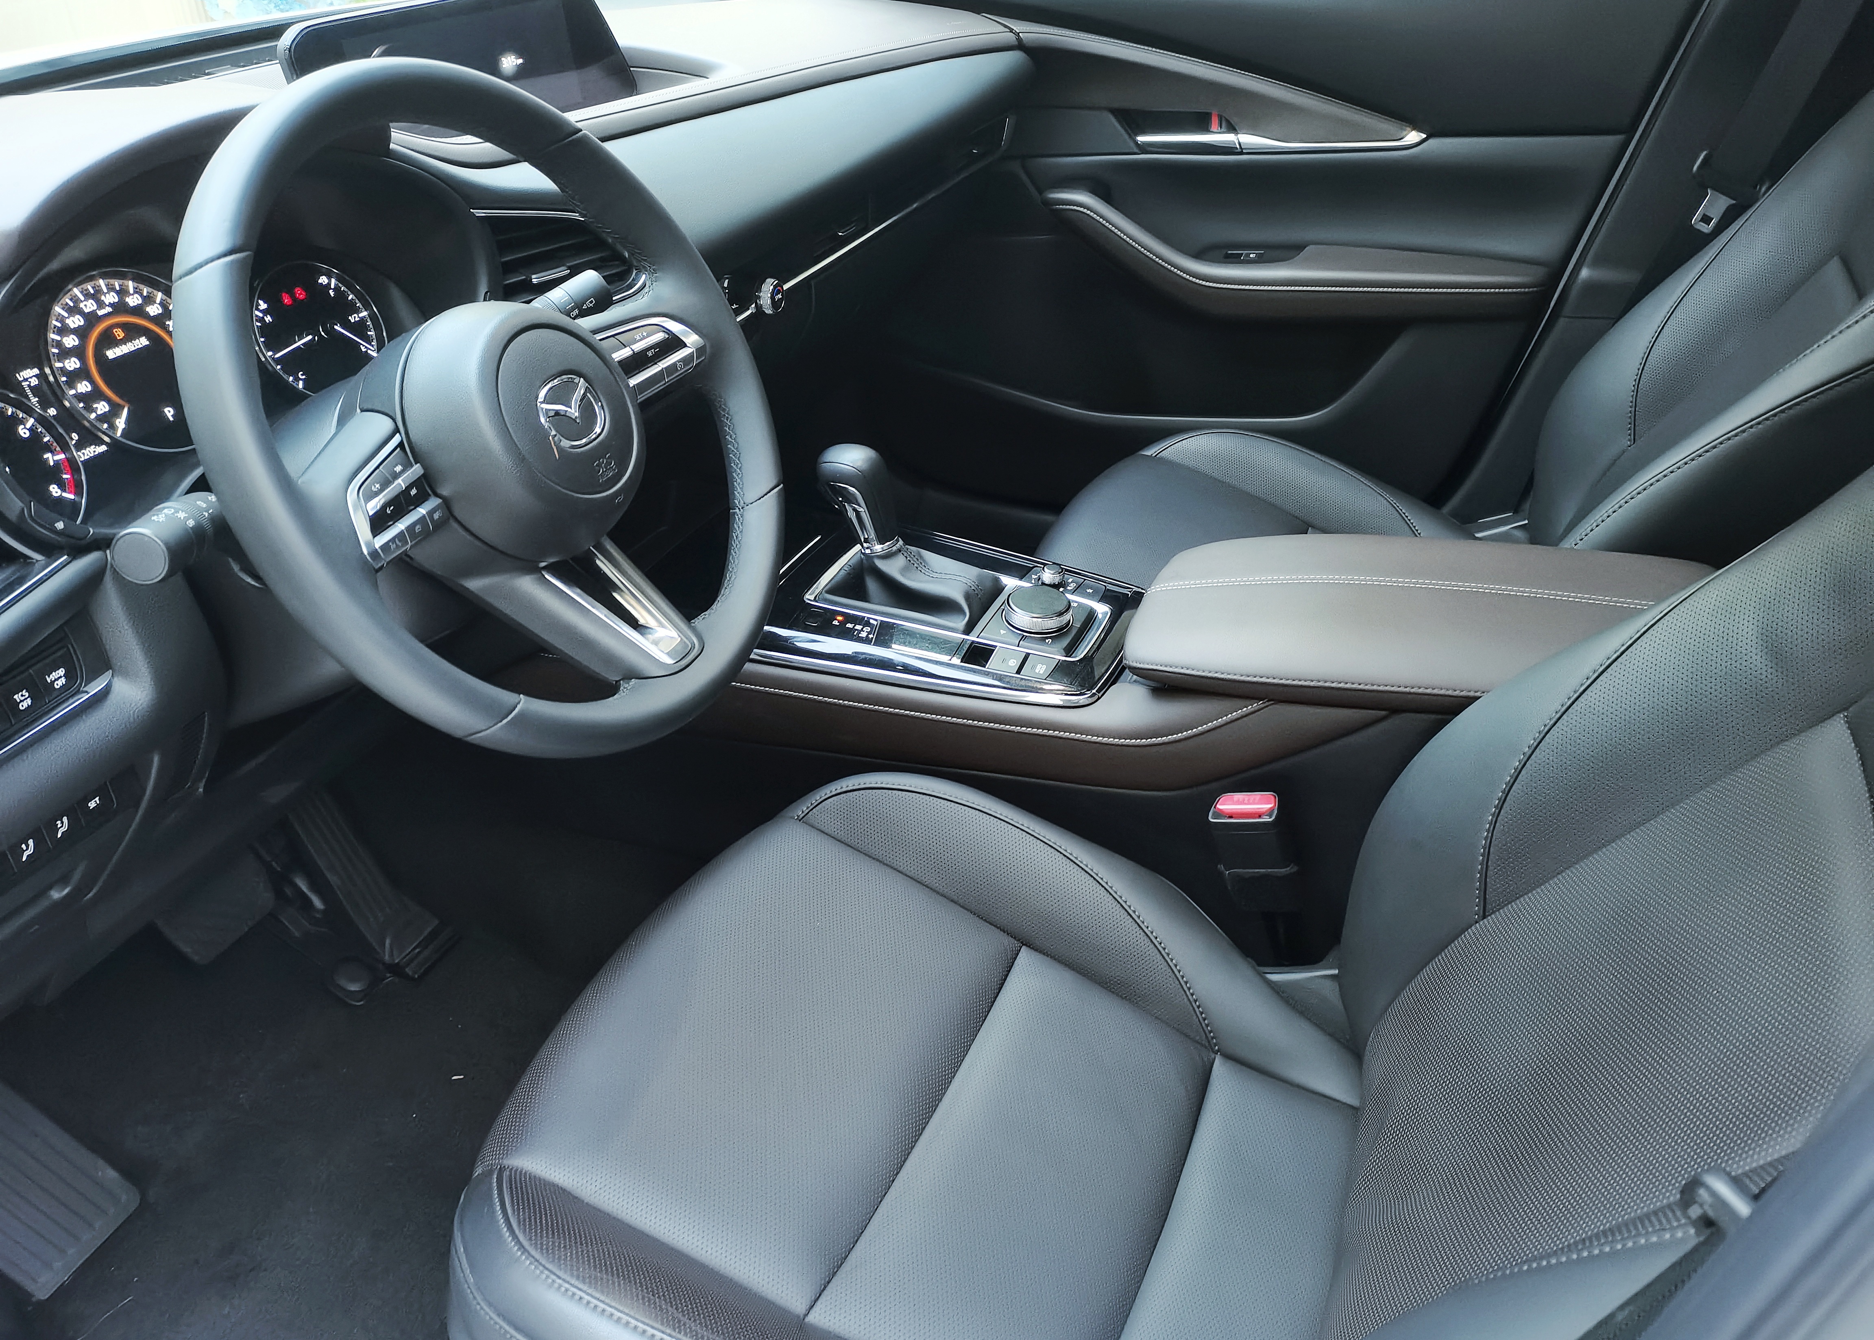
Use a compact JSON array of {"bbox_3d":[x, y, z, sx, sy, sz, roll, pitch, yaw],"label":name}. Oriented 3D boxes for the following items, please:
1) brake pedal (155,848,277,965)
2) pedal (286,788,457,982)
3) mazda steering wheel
[{"bbox_3d":[-0.618,0.201,1.199,0.035,0.073,0.090,-33,11,39],"label":"brake pedal"},{"bbox_3d":[-0.541,0.184,1.311,0.044,0.215,0.072,-14,22,34],"label":"pedal"},{"bbox_3d":[-0.227,-0.135,0.757,0.105,0.370,0.370,-15,21,35],"label":"mazda steering wheel"}]

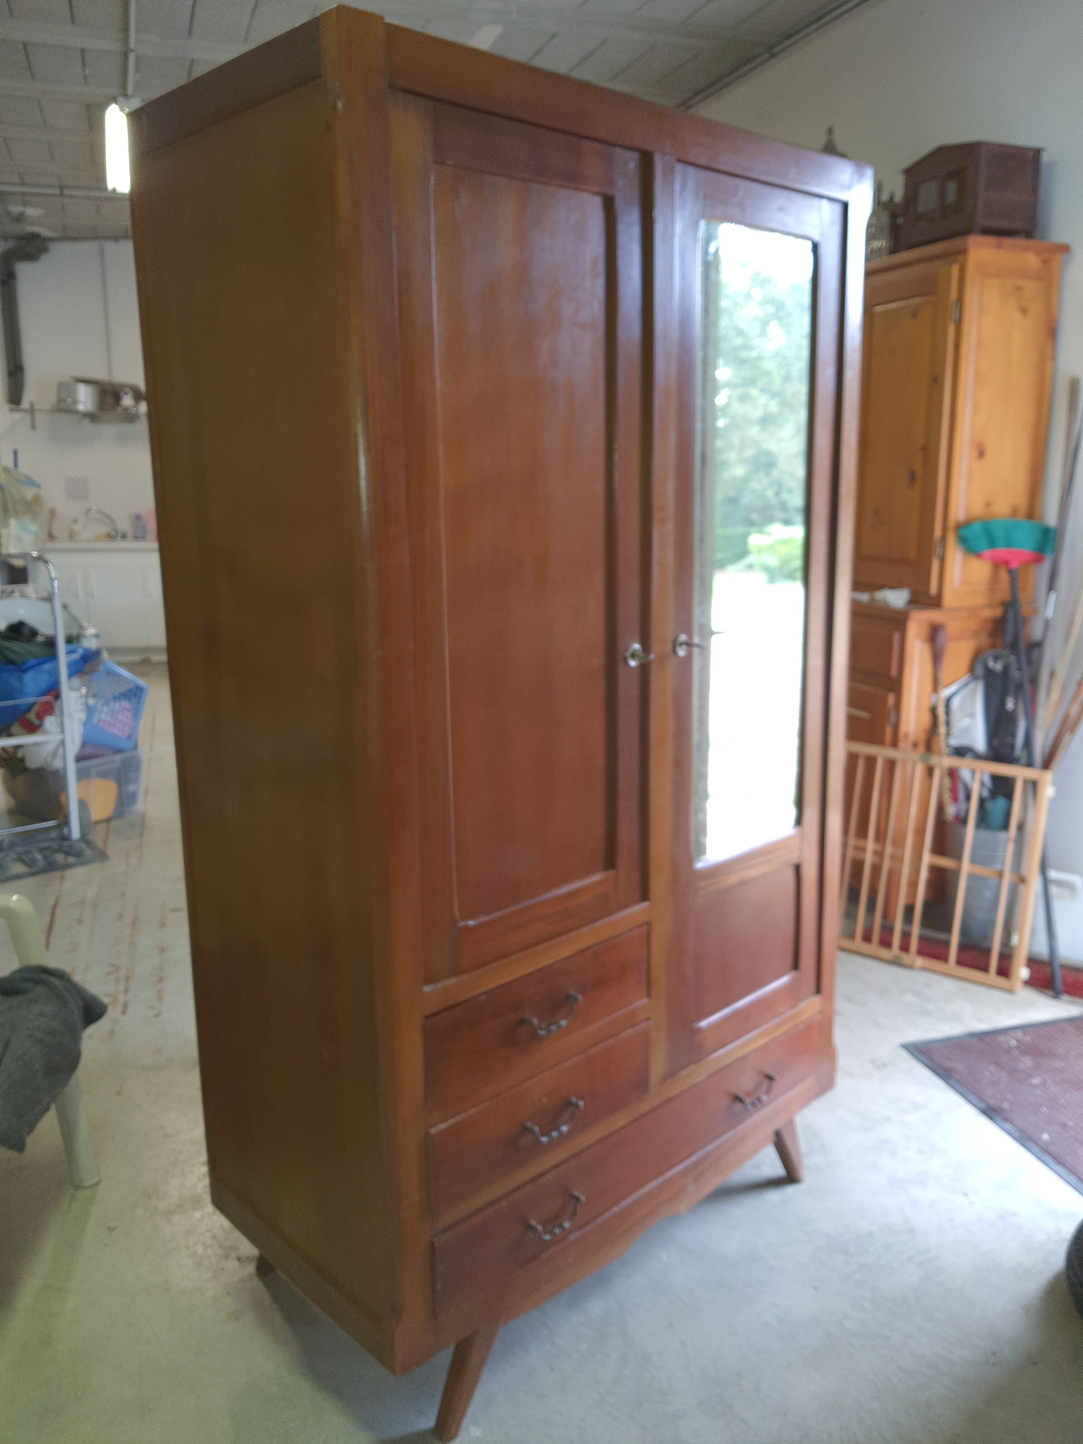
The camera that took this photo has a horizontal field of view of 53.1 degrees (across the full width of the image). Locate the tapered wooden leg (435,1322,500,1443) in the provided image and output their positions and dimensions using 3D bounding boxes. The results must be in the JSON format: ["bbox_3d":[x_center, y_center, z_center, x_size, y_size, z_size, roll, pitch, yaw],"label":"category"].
[{"bbox_3d":[-0.122,1.010,1.662,0.045,0.173,0.048,13,-5,46],"label":"tapered wooden leg"}]

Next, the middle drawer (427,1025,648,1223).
[{"bbox_3d":[-0.132,0.568,1.827,0.462,0.138,0.440,-13,18,-41],"label":"middle drawer"}]

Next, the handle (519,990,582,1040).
[{"bbox_3d":[0.015,0.436,1.620,0.100,0.030,0.026,-13,18,-41],"label":"handle"}]

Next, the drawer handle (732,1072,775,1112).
[{"bbox_3d":[0.403,0.698,2.046,0.094,0.031,0.026,-13,18,-41],"label":"drawer handle"}]

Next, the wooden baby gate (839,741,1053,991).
[{"bbox_3d":[1.018,0.390,3.223,0.840,0.625,0.045,9,10,35],"label":"wooden baby gate"}]

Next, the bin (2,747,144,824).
[{"bbox_3d":[-2.076,0.266,4.646,0.533,0.280,0.400,-12,17,-39],"label":"bin"}]

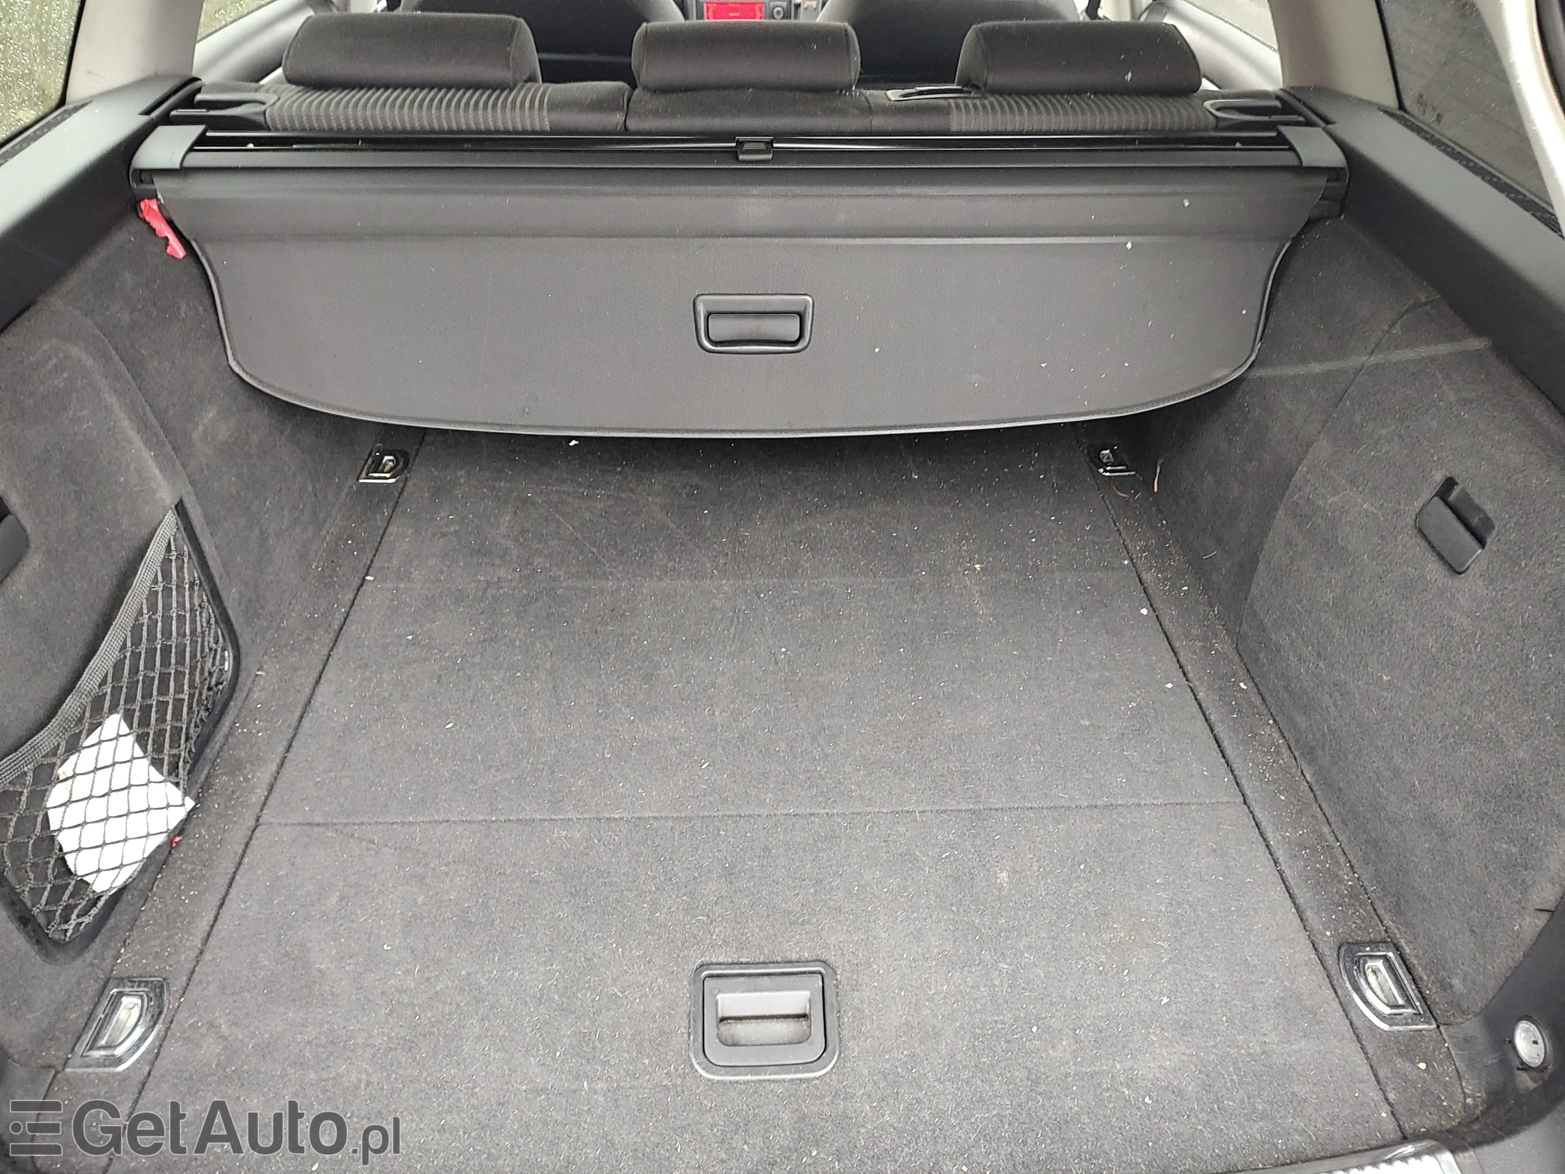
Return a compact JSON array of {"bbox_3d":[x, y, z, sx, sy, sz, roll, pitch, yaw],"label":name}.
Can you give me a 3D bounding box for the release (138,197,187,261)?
[{"bbox_3d":[-0.604,-0.348,1.011,0.022,0.070,0.018,-31,47,-12],"label":"release"}]

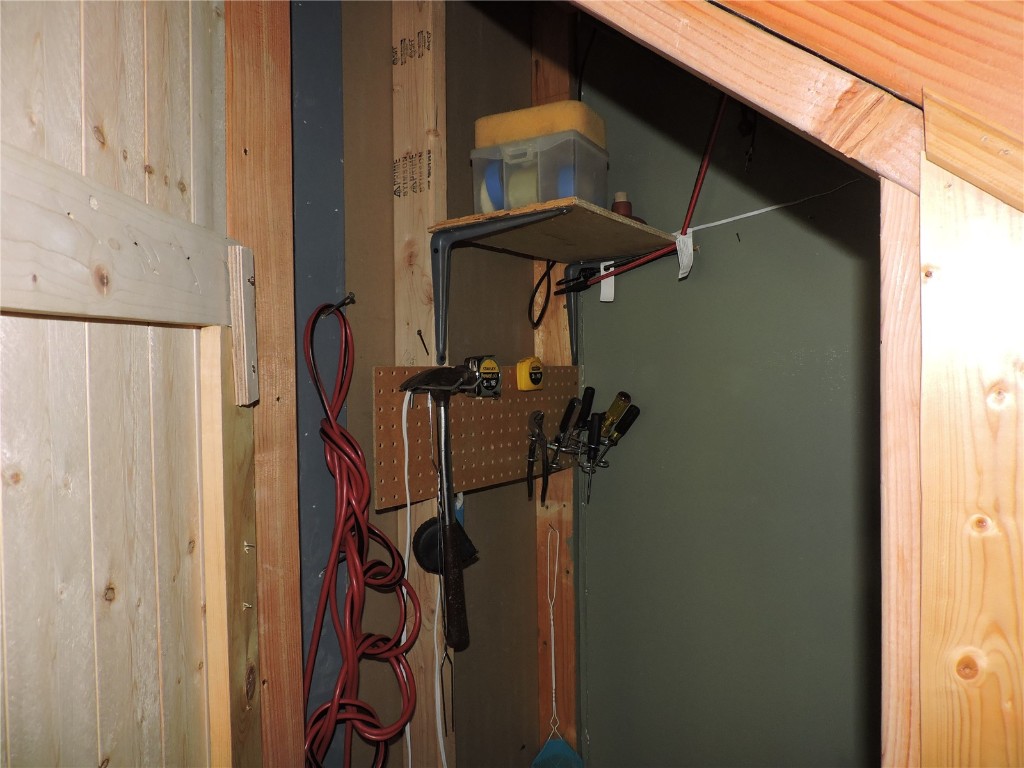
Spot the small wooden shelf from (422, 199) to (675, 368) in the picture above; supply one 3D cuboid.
[{"bbox_3d":[0.105,-0.140,1.178,0.259,0.212,0.430,0,1,36],"label":"small wooden shelf"}]

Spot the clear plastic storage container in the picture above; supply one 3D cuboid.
[{"bbox_3d":[0.046,-0.306,1.133,0.179,0.122,0.138,0,1,30],"label":"clear plastic storage container"}]

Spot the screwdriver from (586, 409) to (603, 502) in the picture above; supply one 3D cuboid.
[{"bbox_3d":[0.143,0.132,1.254,0.024,0.163,0.024,9,6,35],"label":"screwdriver"}]

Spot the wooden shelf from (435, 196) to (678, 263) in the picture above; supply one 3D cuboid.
[{"bbox_3d":[0.104,-0.240,1.177,0.259,0.011,0.430,0,1,36],"label":"wooden shelf"}]

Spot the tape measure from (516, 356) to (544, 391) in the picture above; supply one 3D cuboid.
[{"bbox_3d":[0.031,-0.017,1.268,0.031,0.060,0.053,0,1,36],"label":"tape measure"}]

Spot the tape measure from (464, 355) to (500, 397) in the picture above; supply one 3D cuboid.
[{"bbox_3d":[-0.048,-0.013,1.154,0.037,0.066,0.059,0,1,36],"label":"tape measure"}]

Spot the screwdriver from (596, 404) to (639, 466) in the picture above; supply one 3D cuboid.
[{"bbox_3d":[0.190,0.095,1.280,0.026,0.136,0.026,42,24,28],"label":"screwdriver"}]

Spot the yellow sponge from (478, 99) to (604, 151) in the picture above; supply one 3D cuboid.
[{"bbox_3d":[0.046,-0.393,1.131,0.172,0.051,0.134,0,1,30],"label":"yellow sponge"}]

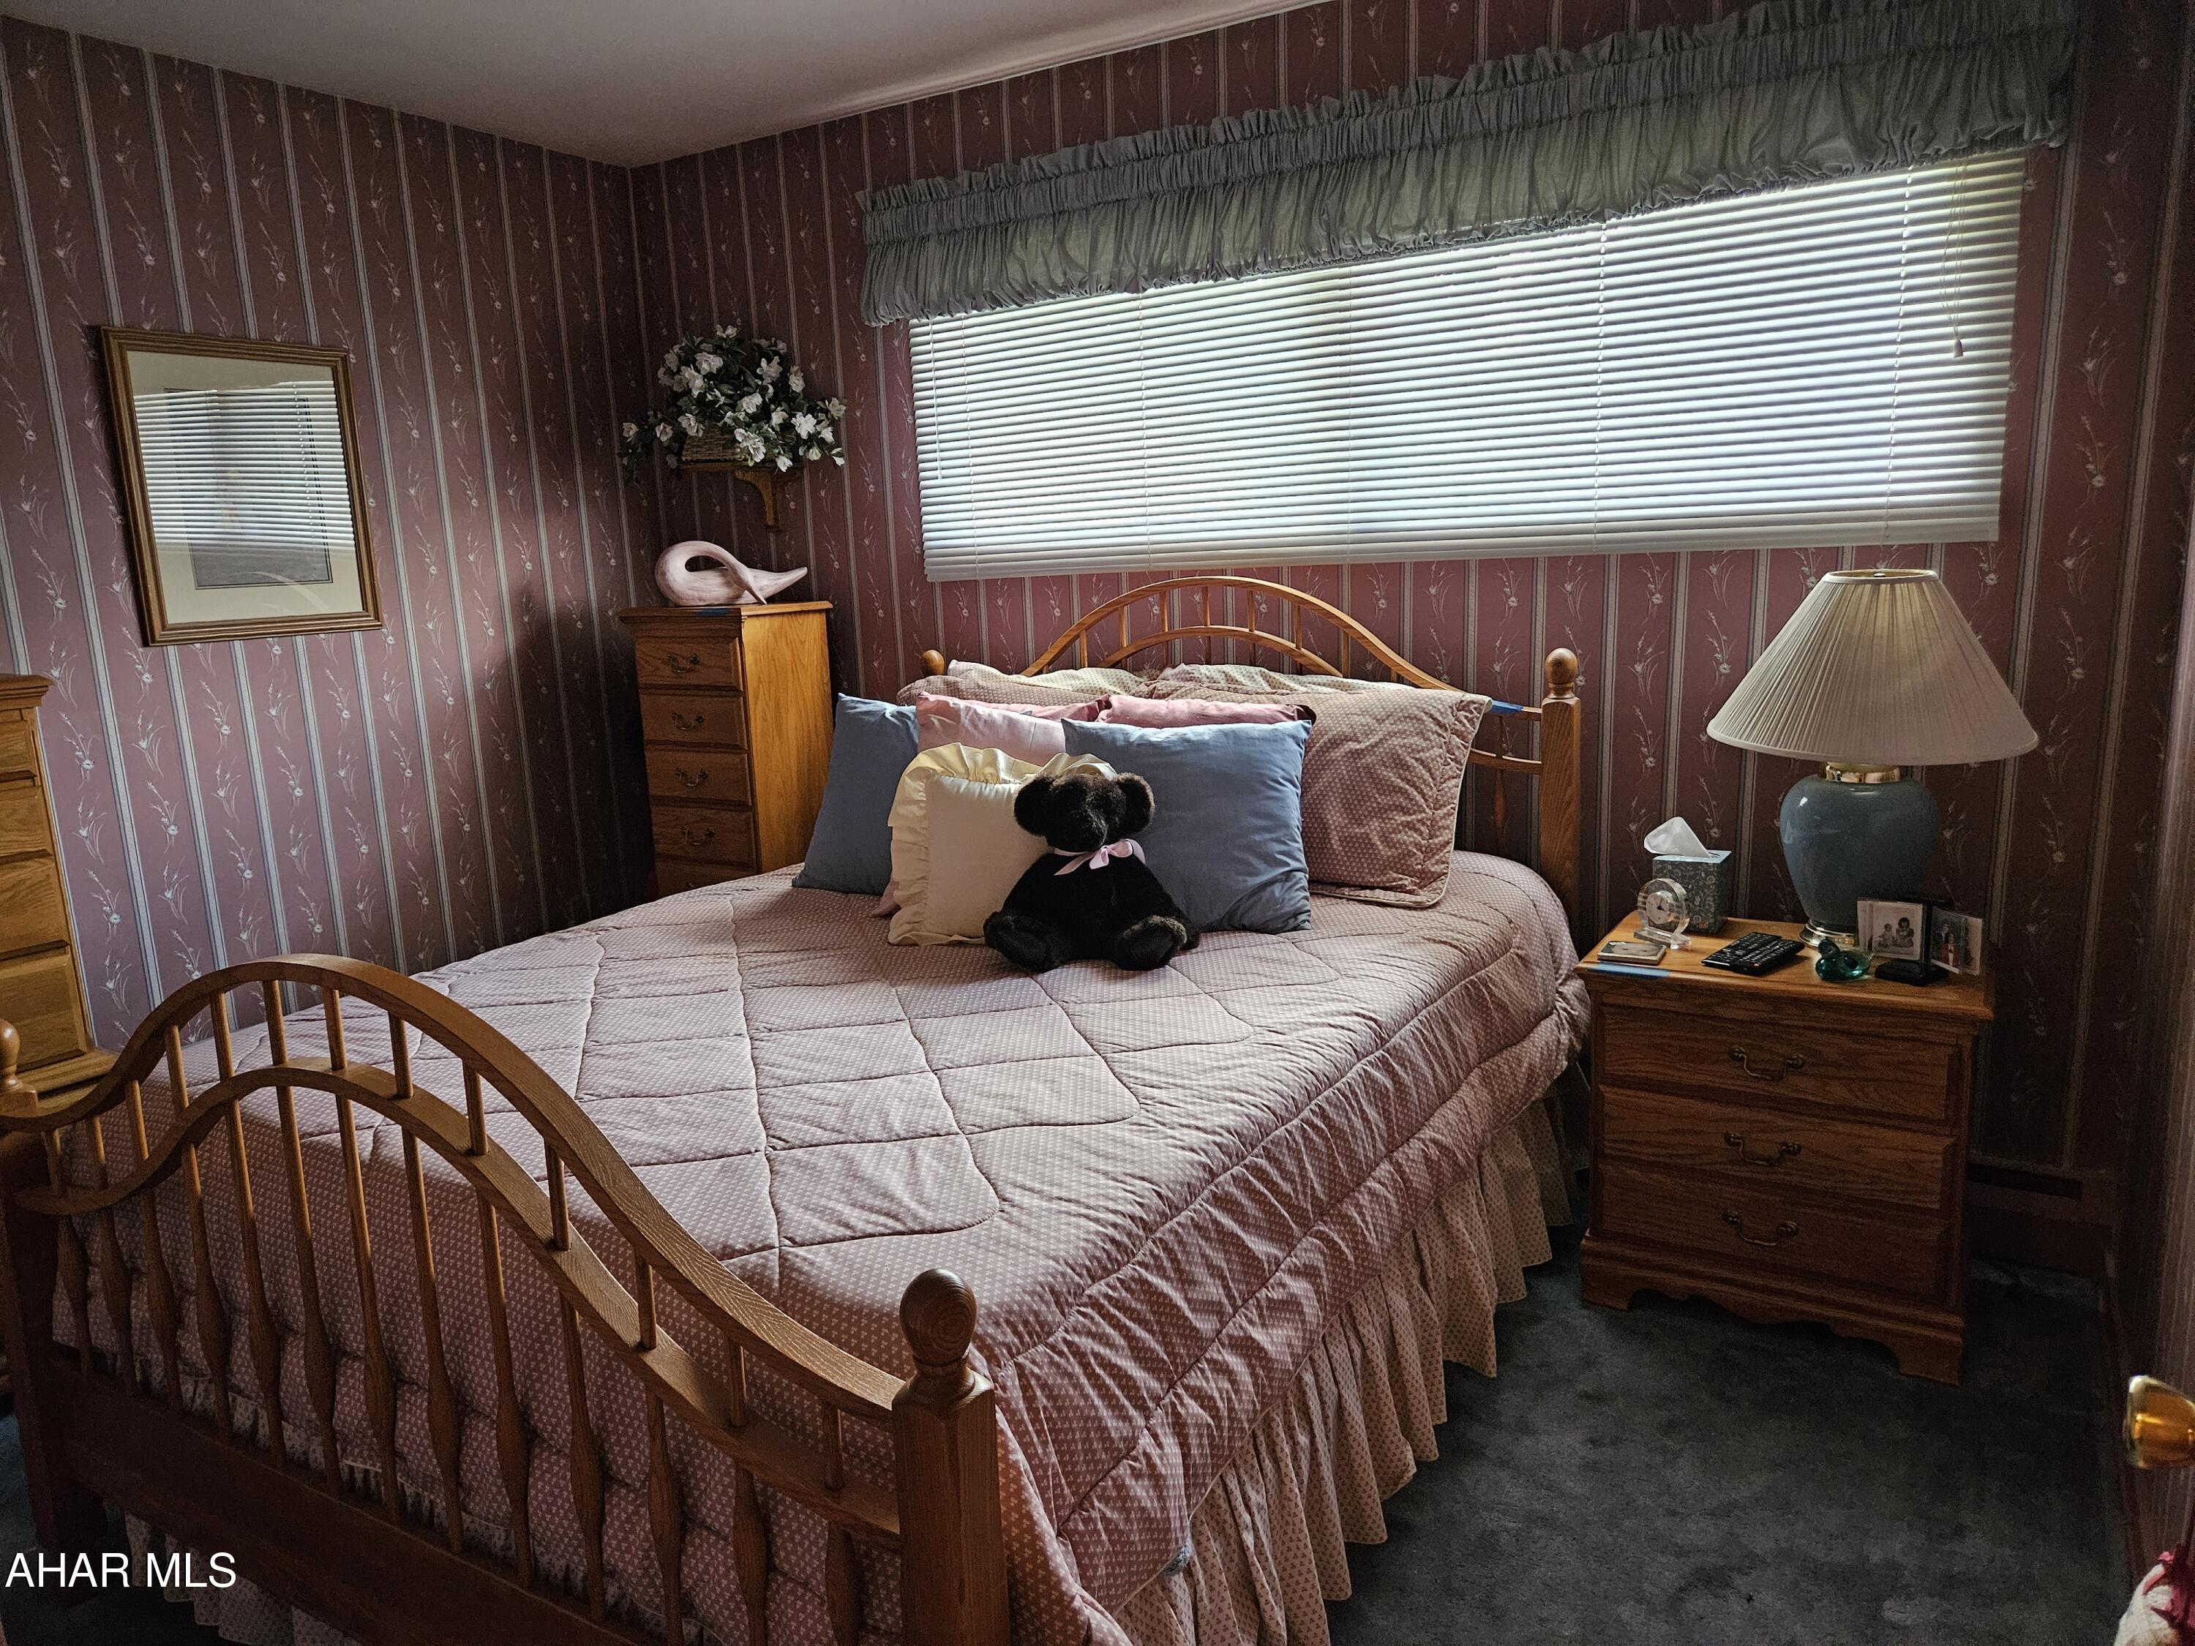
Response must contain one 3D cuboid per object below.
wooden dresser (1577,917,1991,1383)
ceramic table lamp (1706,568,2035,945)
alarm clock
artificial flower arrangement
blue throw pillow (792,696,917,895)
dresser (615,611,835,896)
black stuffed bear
[{"bbox_3d":[1.213,0.534,2.597,0.604,0.632,0.409,5,13,31],"label":"wooden dresser"},{"bbox_3d":[1.313,-0.102,2.492,0.498,0.648,0.498,5,13,31],"label":"ceramic table lamp"},{"bbox_3d":[1.015,0.158,2.617,0.042,0.113,0.100,-8,13,-27],"label":"alarm clock"},{"bbox_3d":[-0.948,-1.077,3.772,0.540,0.380,0.270,5,13,31],"label":"artificial flower arrangement"},{"bbox_3d":[-0.400,-0.059,3.047,0.450,0.440,0.160,3,-16,23],"label":"blue throw pillow"},{"bbox_3d":[-0.942,0.042,3.921,0.434,1.242,0.331,5,13,31],"label":"dresser"},{"bbox_3d":[-0.002,0.060,2.518,0.370,0.325,0.290,-1,11,4],"label":"black stuffed bear"}]

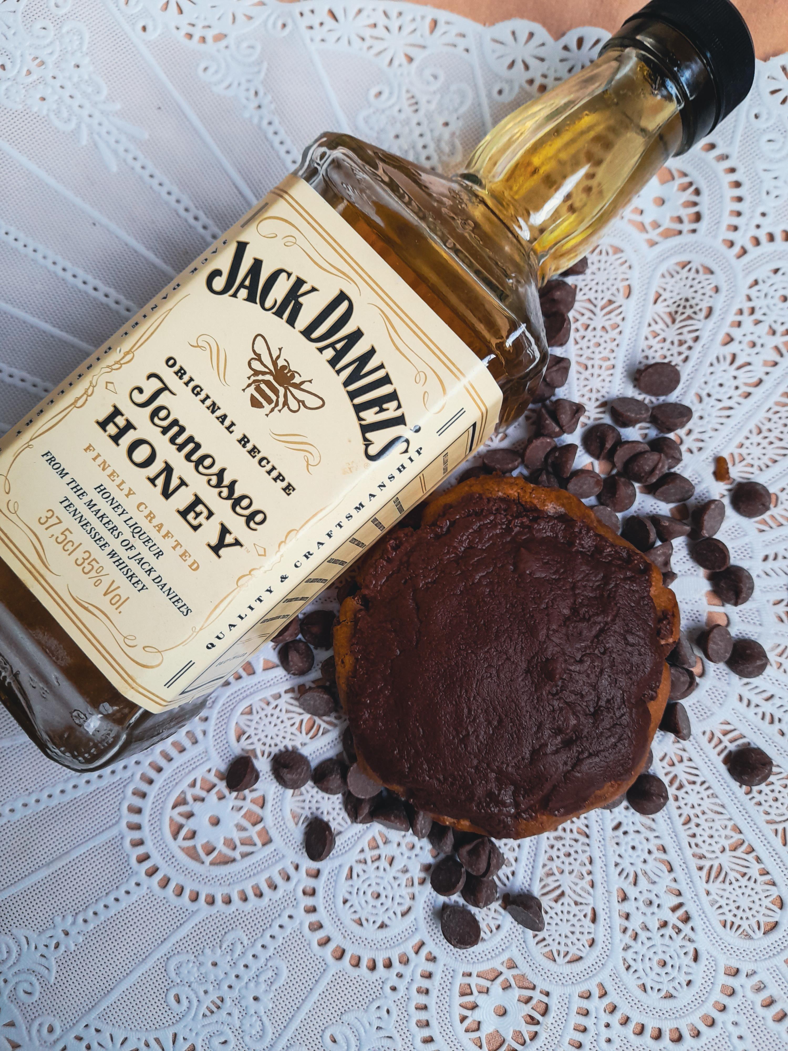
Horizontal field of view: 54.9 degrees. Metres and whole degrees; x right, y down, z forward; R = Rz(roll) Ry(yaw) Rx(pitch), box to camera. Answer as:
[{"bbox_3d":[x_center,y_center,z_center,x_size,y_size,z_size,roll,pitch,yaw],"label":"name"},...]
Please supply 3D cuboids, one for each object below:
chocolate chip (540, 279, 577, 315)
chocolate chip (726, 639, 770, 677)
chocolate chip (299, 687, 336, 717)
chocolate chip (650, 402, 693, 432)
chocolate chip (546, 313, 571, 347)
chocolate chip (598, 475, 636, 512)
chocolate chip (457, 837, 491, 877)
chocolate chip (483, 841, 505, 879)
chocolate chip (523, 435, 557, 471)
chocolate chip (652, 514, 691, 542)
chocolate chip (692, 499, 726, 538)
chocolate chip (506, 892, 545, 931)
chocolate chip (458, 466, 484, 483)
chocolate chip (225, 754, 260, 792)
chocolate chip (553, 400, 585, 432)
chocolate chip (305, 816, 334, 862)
[{"bbox_3d":[0.045,-0.063,0.206,0.010,0.007,0.010,0,93,6],"label":"chocolate chip"},{"bbox_3d":[0.091,0.034,0.193,0.010,0.007,0.010,0,87,-2],"label":"chocolate chip"},{"bbox_3d":[-0.020,0.046,0.206,0.010,0.010,0.007,3,46,22],"label":"chocolate chip"},{"bbox_3d":[0.075,-0.028,0.206,0.011,0.011,0.007,24,131,31],"label":"chocolate chip"},{"bbox_3d":[0.045,-0.051,0.205,0.006,0.010,0.010,29,87,-34],"label":"chocolate chip"},{"bbox_3d":[0.060,-0.009,0.201,0.010,0.007,0.010,0,86,2],"label":"chocolate chip"},{"bbox_3d":[0.020,0.083,0.191,0.007,0.010,0.010,13,86,-19],"label":"chocolate chip"},{"bbox_3d":[0.025,0.088,0.199,0.007,0.010,0.010,3,59,3],"label":"chocolate chip"},{"bbox_3d":[0.038,-0.020,0.201,0.010,0.007,0.010,-5,120,-9],"label":"chocolate chip"},{"bbox_3d":[0.073,0.001,0.198,0.008,0.009,0.009,2,86,-5],"label":"chocolate chip"},{"bbox_3d":[0.081,-0.002,0.200,0.006,0.010,0.010,17,85,47],"label":"chocolate chip"},{"bbox_3d":[0.035,0.097,0.194,0.011,0.011,0.007,22,51,20],"label":"chocolate chip"},{"bbox_3d":[0.022,-0.012,0.201,0.010,0.007,0.010,0,86,3],"label":"chocolate chip"},{"bbox_3d":[-0.039,0.067,0.202,0.006,0.010,0.010,24,49,-30],"label":"chocolate chip"},{"bbox_3d":[0.048,-0.030,0.202,0.007,0.010,0.010,-23,77,33],"label":"chocolate chip"},{"bbox_3d":[-0.018,0.082,0.198,0.006,0.011,0.011,15,85,-42],"label":"chocolate chip"}]

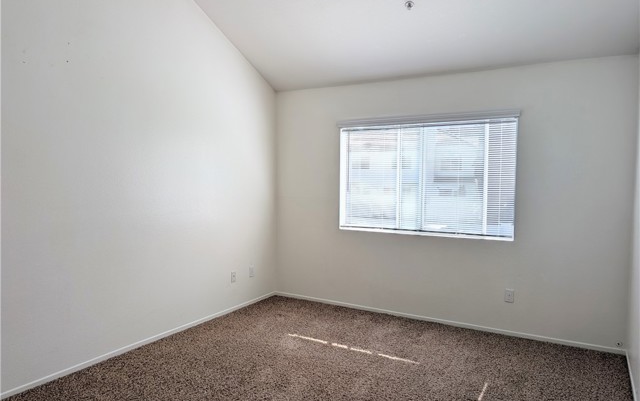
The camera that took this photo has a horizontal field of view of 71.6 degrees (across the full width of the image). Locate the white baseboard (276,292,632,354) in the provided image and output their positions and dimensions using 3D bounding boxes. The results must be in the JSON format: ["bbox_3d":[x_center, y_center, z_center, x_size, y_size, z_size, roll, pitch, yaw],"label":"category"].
[{"bbox_3d":[0.983,1.191,4.503,3.507,0.044,0.016,2,3,30],"label":"white baseboard"}]

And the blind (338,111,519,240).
[{"bbox_3d":[0.999,-0.247,4.471,1.843,1.177,0.110,2,3,30],"label":"blind"}]

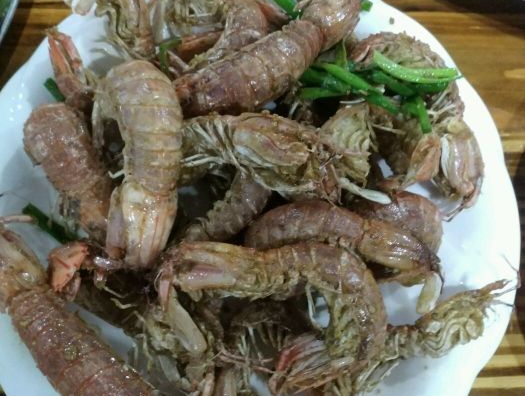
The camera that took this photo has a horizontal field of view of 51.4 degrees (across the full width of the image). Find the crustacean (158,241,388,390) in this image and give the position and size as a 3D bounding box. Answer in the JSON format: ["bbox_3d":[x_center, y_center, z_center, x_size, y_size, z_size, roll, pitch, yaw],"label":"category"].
[{"bbox_3d":[0.006,0.057,0.262,0.101,0.036,0.060,4,70,1],"label":"crustacean"}]

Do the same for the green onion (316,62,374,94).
[{"bbox_3d":[0.045,-0.065,0.298,0.032,0.008,0.008,24,72,8],"label":"green onion"}]

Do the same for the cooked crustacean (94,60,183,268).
[{"bbox_3d":[-0.065,-0.019,0.290,0.038,0.039,0.105,-1,70,0],"label":"cooked crustacean"}]

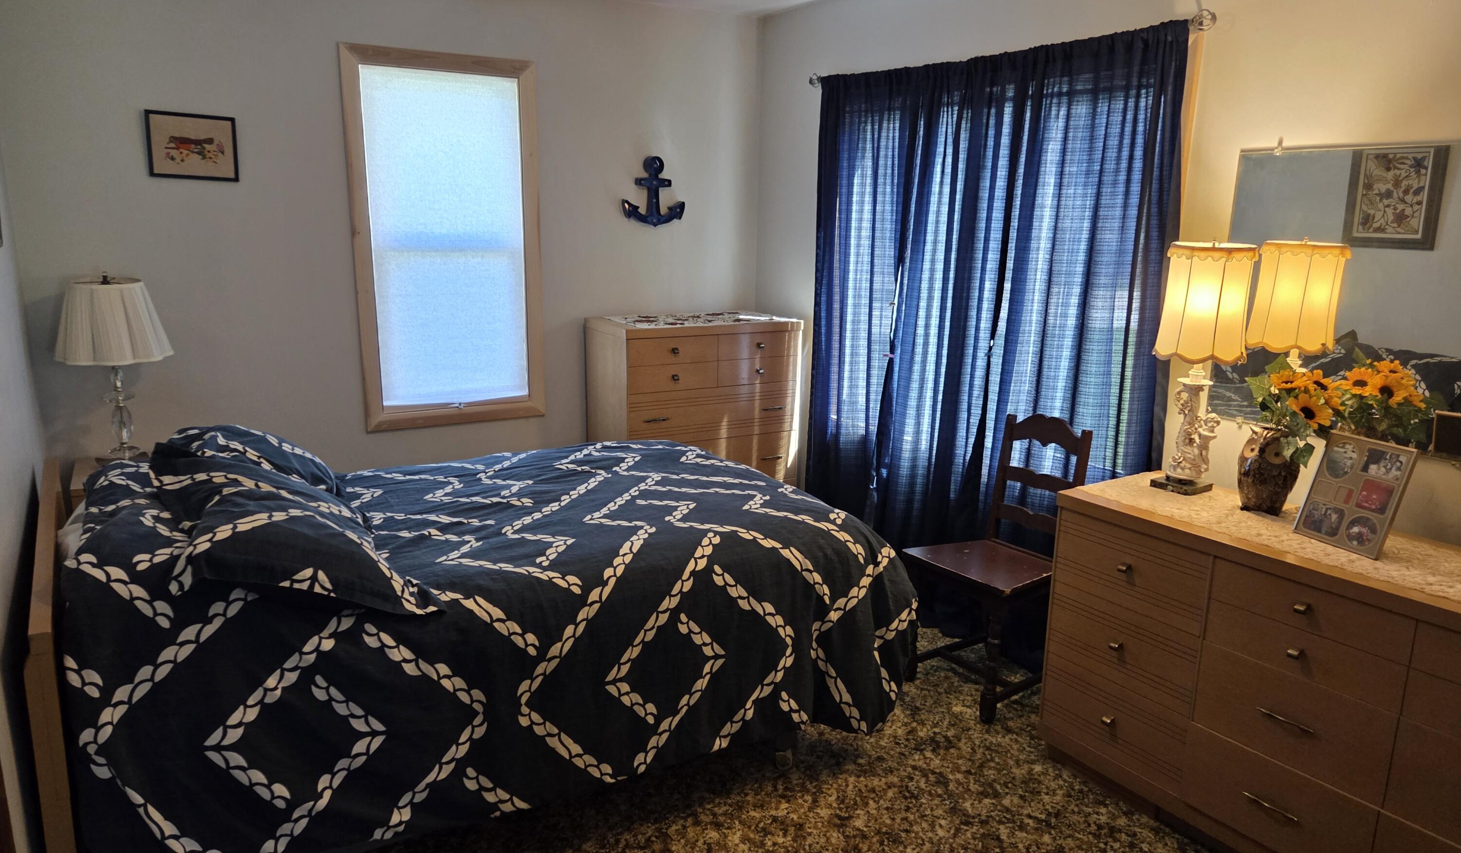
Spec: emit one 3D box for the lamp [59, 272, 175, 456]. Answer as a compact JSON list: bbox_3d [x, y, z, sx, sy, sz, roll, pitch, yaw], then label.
[{"bbox_3d":[-2.002,-0.178,3.179,0.335,0.636,0.335,-7,15,-31],"label":"lamp"}]

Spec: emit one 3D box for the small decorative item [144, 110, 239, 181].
[{"bbox_3d":[-1.908,-0.996,3.452,0.281,0.228,0.024,-7,15,-31],"label":"small decorative item"}]

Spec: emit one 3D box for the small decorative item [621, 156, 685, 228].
[{"bbox_3d":[-0.351,-1.065,4.416,0.327,0.310,0.045,-7,15,-31],"label":"small decorative item"}]

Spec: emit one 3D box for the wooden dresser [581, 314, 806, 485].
[{"bbox_3d":[-0.167,0.072,4.401,0.838,1.115,0.472,-6,14,-27],"label":"wooden dresser"}]

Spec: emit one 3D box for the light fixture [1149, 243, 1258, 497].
[{"bbox_3d":[1.268,-0.157,2.630,0.236,0.668,0.236,-7,15,-31],"label":"light fixture"}]

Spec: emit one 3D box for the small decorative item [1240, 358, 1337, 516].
[{"bbox_3d":[1.425,0.033,2.519,0.220,0.390,0.190,11,16,38],"label":"small decorative item"}]

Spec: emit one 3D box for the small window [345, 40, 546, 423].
[{"bbox_3d":[-1.151,-0.744,3.995,0.767,1.495,0.080,-7,15,-31],"label":"small window"}]

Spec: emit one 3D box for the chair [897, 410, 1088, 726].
[{"bbox_3d":[0.862,0.436,3.183,0.400,0.910,0.430,-7,15,-31],"label":"chair"}]

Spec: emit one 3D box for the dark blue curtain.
[{"bbox_3d":[0.819,-0.253,3.598,0.120,2.127,1.622,-8,15,-34],"label":"dark blue curtain"}]

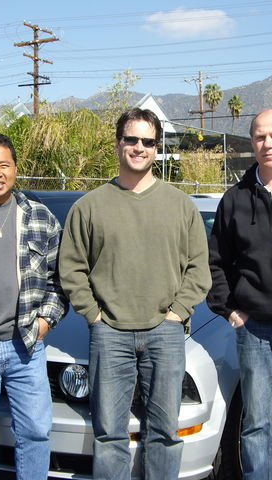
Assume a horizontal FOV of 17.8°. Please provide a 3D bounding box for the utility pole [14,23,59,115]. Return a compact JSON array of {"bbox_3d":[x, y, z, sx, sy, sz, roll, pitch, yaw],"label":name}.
[{"bbox_3d":[-5.580,-6.650,49.000,2.950,11.100,2.900,1,1,26],"label":"utility pole"}]

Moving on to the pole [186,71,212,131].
[{"bbox_3d":[5.470,-8.080,72.000,2.900,11.800,0.500,1,1,26],"label":"pole"}]

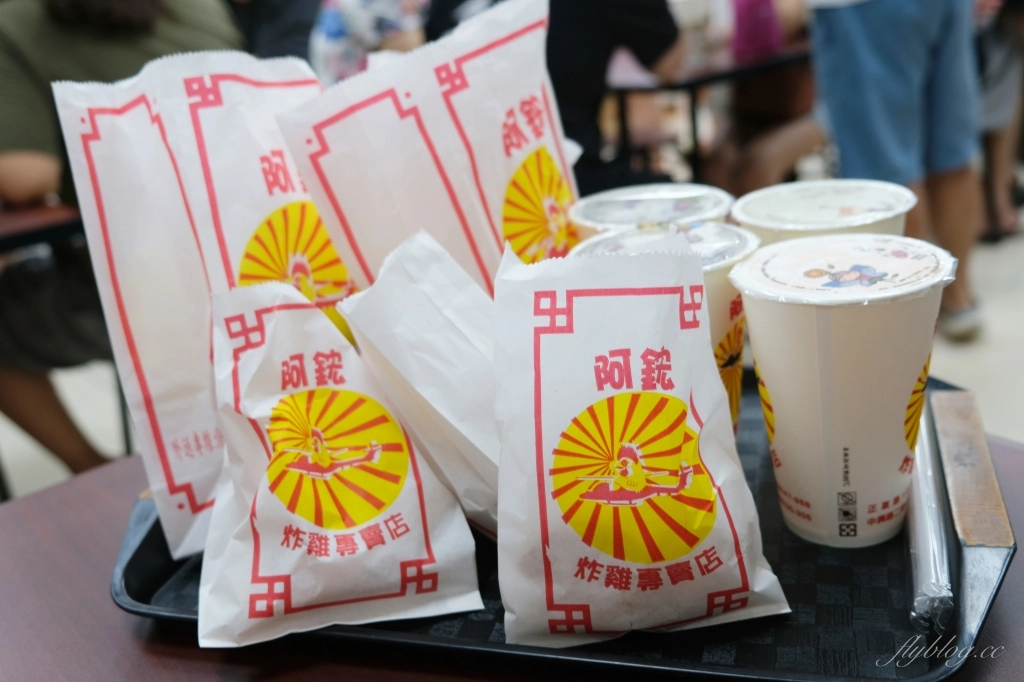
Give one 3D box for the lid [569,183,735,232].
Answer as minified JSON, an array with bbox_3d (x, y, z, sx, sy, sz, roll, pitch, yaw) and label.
[{"bbox_3d":[0.081,-0.076,0.528,0.097,0.008,0.097,-8,22,3],"label":"lid"}]

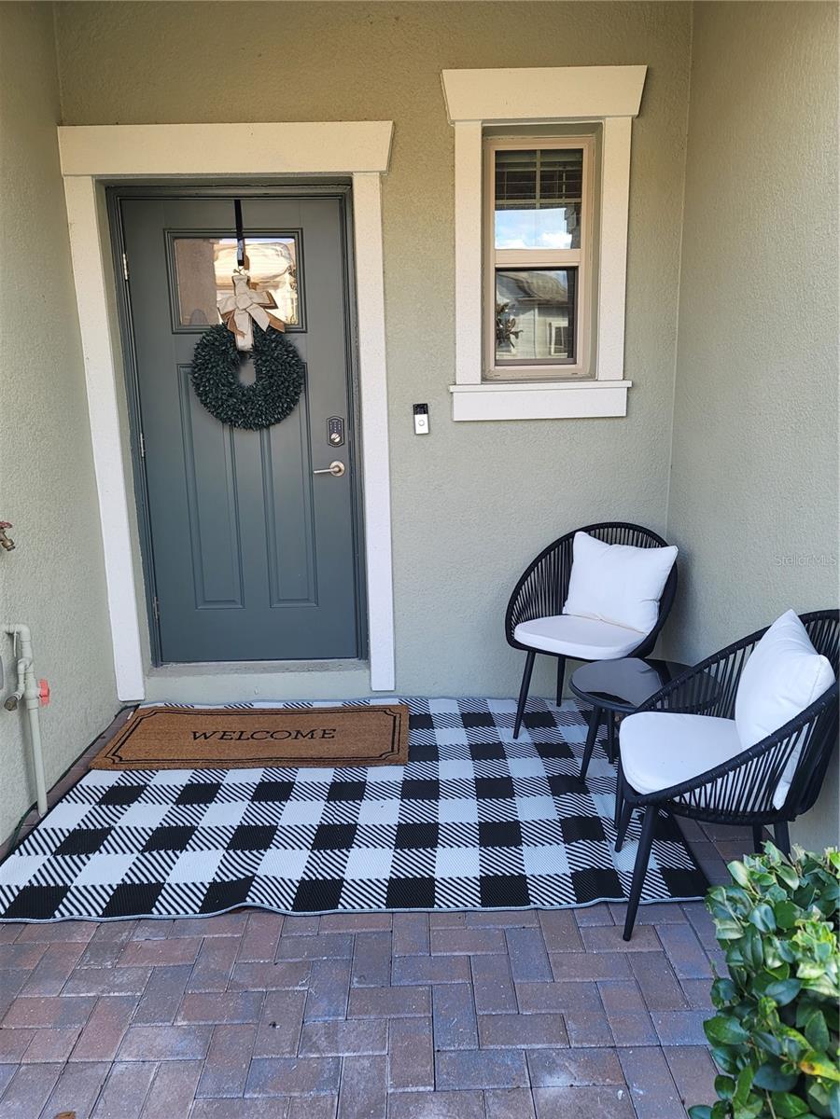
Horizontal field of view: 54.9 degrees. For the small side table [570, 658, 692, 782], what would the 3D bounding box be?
[{"bbox_3d":[0.756,0.620,2.743,0.500,0.435,0.500,-1,12,-1],"label":"small side table"}]

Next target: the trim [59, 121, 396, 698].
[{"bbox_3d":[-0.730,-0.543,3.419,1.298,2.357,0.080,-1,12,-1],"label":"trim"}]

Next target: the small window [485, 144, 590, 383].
[{"bbox_3d":[0.502,-1.263,3.453,0.455,0.976,0.070,-1,12,-1],"label":"small window"}]

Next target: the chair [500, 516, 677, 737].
[{"bbox_3d":[0.701,0.298,3.338,0.680,0.820,0.620,6,14,32],"label":"chair"}]

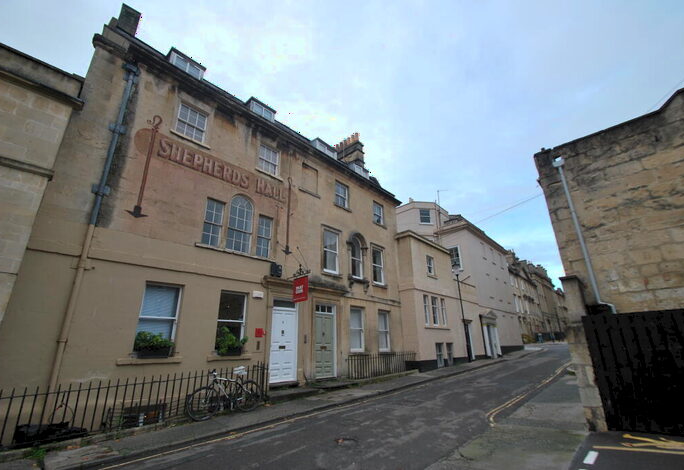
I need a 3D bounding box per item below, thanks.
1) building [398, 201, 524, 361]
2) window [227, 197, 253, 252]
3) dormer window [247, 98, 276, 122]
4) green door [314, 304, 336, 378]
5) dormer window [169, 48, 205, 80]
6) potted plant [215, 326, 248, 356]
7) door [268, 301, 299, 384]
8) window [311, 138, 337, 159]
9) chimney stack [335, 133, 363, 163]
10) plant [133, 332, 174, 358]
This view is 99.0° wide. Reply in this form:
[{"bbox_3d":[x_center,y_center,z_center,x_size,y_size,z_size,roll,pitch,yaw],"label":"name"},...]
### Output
[{"bbox_3d":[7.325,4.027,24.623,8.000,11.500,19.700,-17,-24,40],"label":"building"},{"bbox_3d":[-3.202,-0.392,9.306,0.150,1.919,0.820,-17,-24,40],"label":"window"},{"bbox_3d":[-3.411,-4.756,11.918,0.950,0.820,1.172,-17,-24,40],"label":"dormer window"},{"bbox_3d":[-0.598,3.885,10.789,0.120,2.534,1.050,-17,-24,40],"label":"green door"},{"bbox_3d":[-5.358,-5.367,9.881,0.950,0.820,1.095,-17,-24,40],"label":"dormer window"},{"bbox_3d":[-2.995,2.915,8.061,0.300,0.696,0.824,-17,-24,40],"label":"potted plant"},{"bbox_3d":[-1.840,3.429,9.514,0.120,2.501,1.066,-17,-24,40],"label":"door"},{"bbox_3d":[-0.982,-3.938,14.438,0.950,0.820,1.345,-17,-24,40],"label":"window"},{"bbox_3d":[0.398,-5.314,19.664,2.300,2.300,0.693,-17,-24,40],"label":"chimney stack"},{"bbox_3d":[-4.300,2.507,6.696,0.300,0.600,0.800,-17,-24,40],"label":"plant"}]

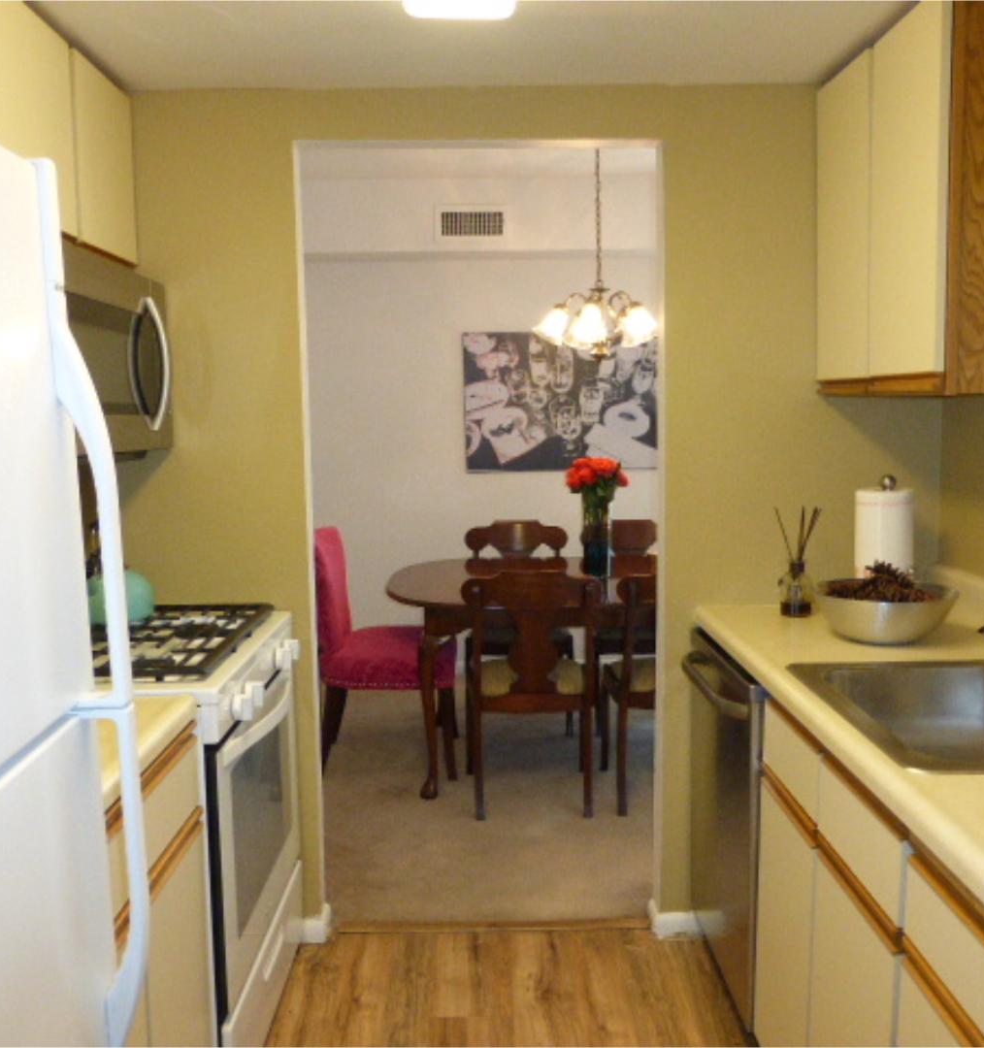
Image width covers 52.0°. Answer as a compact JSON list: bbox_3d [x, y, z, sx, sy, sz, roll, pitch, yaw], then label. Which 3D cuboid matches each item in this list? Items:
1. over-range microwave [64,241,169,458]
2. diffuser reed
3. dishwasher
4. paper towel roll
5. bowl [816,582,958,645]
[{"bbox_3d":[-0.987,-0.367,2.167,0.405,0.430,0.755,-1,6,-1],"label":"over-range microwave"},{"bbox_3d":[0.755,0.090,2.498,0.115,0.268,0.100,-1,6,-1],"label":"diffuser reed"},{"bbox_3d":[0.795,0.685,2.354,0.620,0.800,0.605,-1,6,-1],"label":"dishwasher"},{"bbox_3d":[0.955,0.060,2.462,0.139,0.330,0.139,-1,6,0],"label":"paper towel roll"},{"bbox_3d":[0.873,0.199,2.239,0.291,0.106,0.291,-1,6,0],"label":"bowl"}]

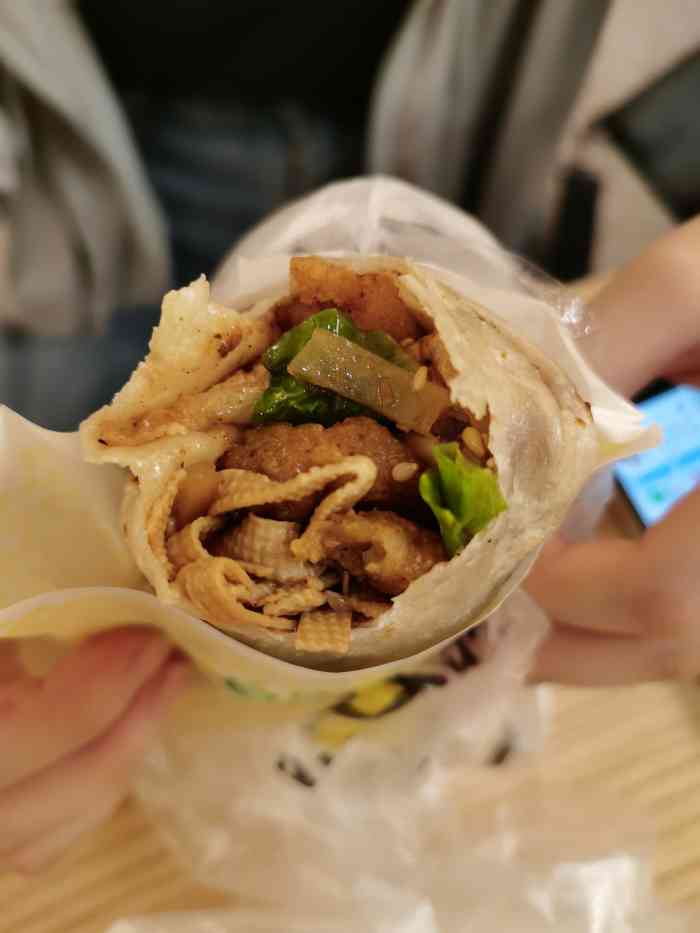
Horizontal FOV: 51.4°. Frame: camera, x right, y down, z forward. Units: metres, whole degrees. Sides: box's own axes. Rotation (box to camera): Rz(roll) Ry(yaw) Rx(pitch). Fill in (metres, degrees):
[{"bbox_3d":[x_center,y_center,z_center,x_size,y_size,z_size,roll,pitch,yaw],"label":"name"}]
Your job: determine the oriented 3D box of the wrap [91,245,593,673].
[{"bbox_3d":[0.007,0.015,0.156,0.070,0.115,0.064,0,72,7],"label":"wrap"}]

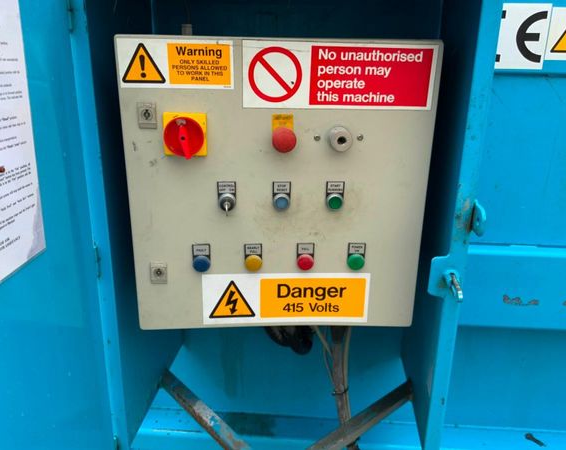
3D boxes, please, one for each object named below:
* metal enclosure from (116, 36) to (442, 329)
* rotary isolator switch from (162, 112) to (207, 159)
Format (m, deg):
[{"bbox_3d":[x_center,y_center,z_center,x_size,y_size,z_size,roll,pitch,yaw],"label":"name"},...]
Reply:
[{"bbox_3d":[-0.011,-0.082,0.947,0.500,0.502,0.215,0,19,-3],"label":"metal enclosure"},{"bbox_3d":[-0.153,-0.139,0.785,0.066,0.067,0.038,0,19,-3],"label":"rotary isolator switch"}]

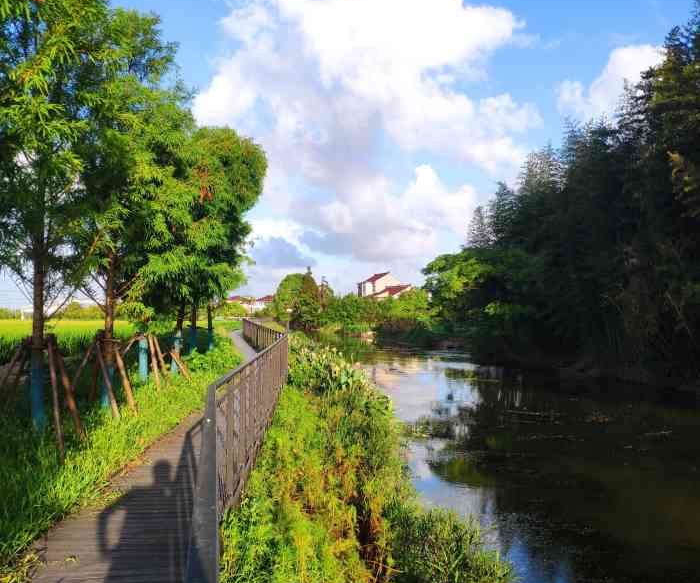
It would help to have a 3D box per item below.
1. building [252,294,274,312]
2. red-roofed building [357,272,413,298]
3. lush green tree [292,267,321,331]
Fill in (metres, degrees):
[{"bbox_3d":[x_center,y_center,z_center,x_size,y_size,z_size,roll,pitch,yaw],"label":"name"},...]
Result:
[{"bbox_3d":[-28.000,4.300,185.000,9.500,7.300,8.000,0,-2,-12],"label":"building"},{"bbox_3d":[6.100,0.850,104.000,8.000,8.700,10.000,1,-2,-23],"label":"red-roofed building"},{"bbox_3d":[-5.400,1.000,70.000,3.700,7.900,3.700,0,-2,0],"label":"lush green tree"}]

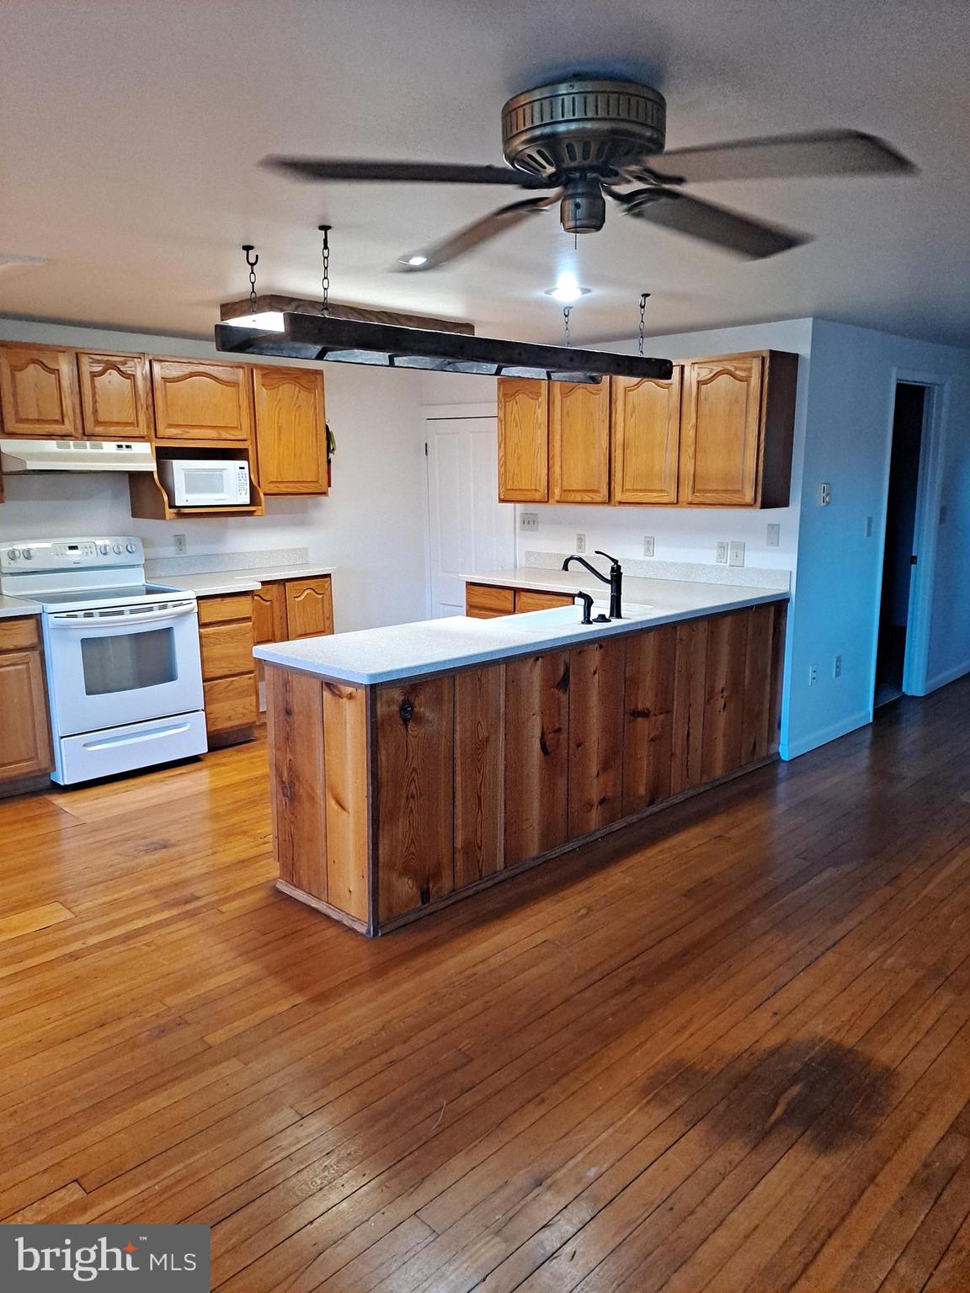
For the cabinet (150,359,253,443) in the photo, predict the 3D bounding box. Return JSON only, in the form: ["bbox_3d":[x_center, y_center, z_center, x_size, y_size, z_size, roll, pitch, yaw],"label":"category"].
[{"bbox_3d":[-1.658,-1.360,5.243,0.335,0.465,0.609,10,15,43],"label":"cabinet"}]

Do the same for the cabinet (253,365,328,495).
[{"bbox_3d":[-1.267,-1.290,5.664,0.335,0.756,0.512,10,15,43],"label":"cabinet"}]

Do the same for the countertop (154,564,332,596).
[{"bbox_3d":[-1.341,-0.396,5.551,0.620,0.040,1.165,10,15,43],"label":"countertop"}]

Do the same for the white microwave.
[{"bbox_3d":[-1.618,-0.916,5.271,0.330,0.258,0.456,10,15,43],"label":"white microwave"}]

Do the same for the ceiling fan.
[{"bbox_3d":[0.205,-0.990,1.972,1.290,0.257,1.290,10,15,43],"label":"ceiling fan"}]

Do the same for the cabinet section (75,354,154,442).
[{"bbox_3d":[-2.023,-1.313,4.942,0.327,0.447,0.381,10,15,43],"label":"cabinet section"}]

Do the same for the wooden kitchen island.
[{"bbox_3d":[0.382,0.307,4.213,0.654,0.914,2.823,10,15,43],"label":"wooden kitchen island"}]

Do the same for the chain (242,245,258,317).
[{"bbox_3d":[-0.785,-1.236,3.169,0.045,0.223,0.050,10,15,43],"label":"chain"}]

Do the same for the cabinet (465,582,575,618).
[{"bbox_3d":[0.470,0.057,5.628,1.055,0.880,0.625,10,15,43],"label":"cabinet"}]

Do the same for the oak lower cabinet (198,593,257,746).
[{"bbox_3d":[-1.626,0.105,5.350,0.610,0.878,0.358,10,15,43],"label":"oak lower cabinet"}]

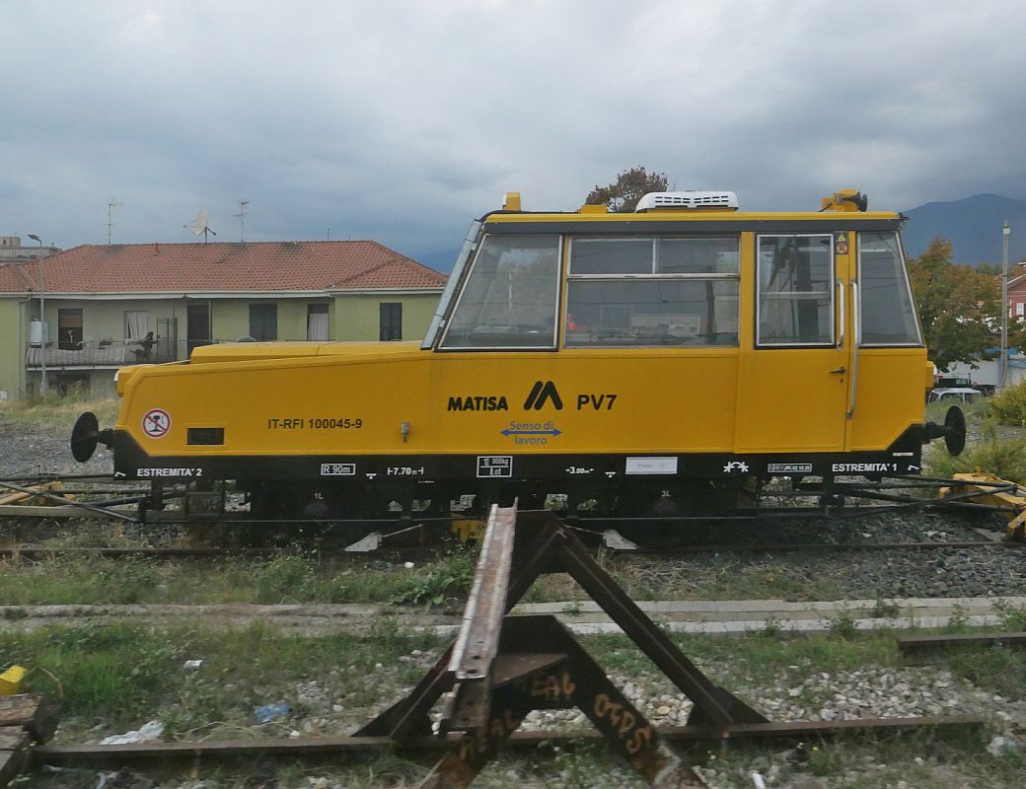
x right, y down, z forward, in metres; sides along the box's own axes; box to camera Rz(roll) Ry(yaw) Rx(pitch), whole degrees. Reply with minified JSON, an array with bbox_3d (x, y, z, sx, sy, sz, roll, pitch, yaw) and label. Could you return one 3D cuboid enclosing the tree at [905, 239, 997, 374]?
[{"bbox_3d":[23.900,-3.800,43.700,6.000,9.400,6.000,0,4,0],"label":"tree"}]

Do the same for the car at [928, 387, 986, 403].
[{"bbox_3d":[19.700,0.460,35.800,4.000,1.500,1.700,0,4,0],"label":"car"}]

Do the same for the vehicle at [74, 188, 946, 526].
[{"bbox_3d":[0.060,-0.285,7.810,7.700,3.200,2.700,0,4,0],"label":"vehicle"}]

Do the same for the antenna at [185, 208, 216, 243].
[{"bbox_3d":[-13.900,-7.460,35.000,1.300,1.480,1.200,-3,5,-35],"label":"antenna"}]

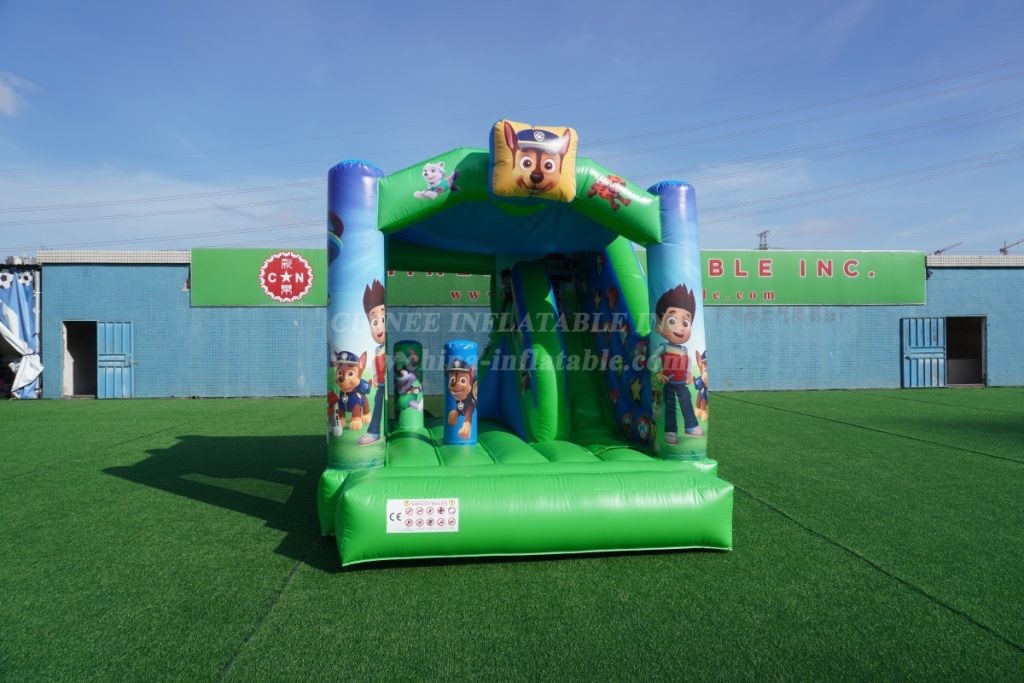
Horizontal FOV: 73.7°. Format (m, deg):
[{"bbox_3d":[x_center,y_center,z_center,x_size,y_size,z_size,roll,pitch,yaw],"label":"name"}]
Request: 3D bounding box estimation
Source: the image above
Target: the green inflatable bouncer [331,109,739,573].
[{"bbox_3d":[-0.066,-0.175,7.033,3.400,3.450,4.200,0,1,-9],"label":"green inflatable bouncer"}]

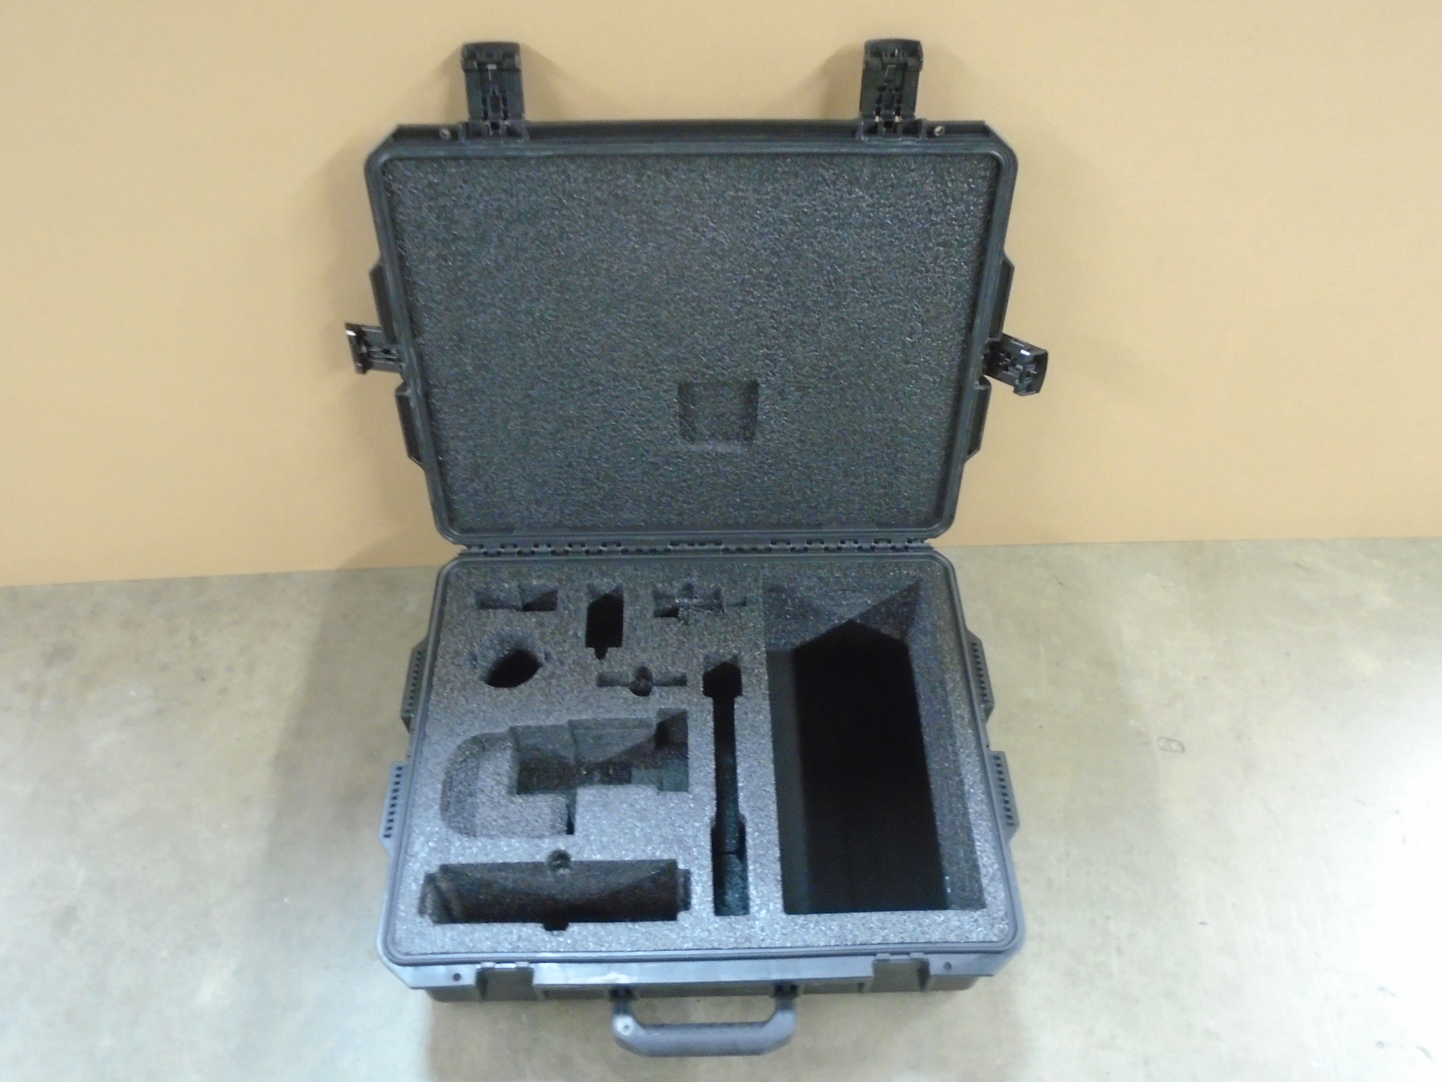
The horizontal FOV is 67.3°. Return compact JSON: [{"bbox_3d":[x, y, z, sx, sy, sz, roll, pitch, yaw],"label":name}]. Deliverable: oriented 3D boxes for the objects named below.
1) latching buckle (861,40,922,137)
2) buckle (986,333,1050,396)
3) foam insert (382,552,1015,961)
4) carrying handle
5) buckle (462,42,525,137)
[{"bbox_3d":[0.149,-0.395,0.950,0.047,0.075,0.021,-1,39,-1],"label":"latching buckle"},{"bbox_3d":[0.298,-0.183,1.109,0.069,0.047,0.021,31,48,32],"label":"buckle"},{"bbox_3d":[-0.022,0.241,1.165,0.560,0.150,0.429,-1,53,-1],"label":"foam insert"},{"bbox_3d":[-0.015,0.437,1.000,0.168,0.028,0.066,-1,53,-1],"label":"carrying handle"},{"bbox_3d":[-0.196,-0.391,0.942,0.047,0.075,0.021,-1,39,-1],"label":"buckle"}]

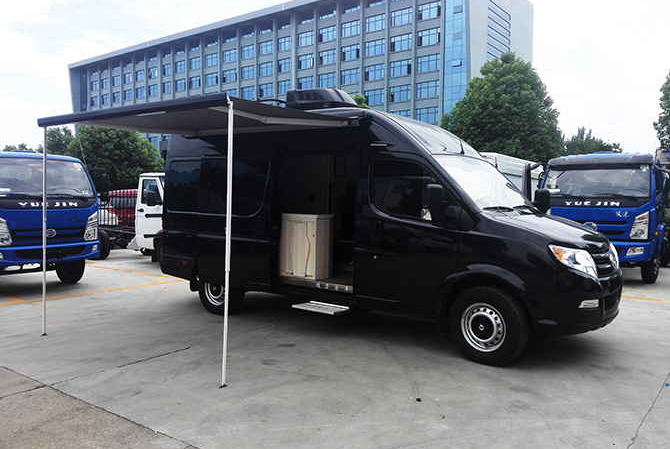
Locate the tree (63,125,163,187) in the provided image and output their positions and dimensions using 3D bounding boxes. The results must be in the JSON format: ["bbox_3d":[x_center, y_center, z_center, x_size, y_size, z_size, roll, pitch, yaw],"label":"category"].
[{"bbox_3d":[-14.663,-3.723,36.173,6.840,6.510,6.840,0,3,0],"label":"tree"}]

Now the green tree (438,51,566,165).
[{"bbox_3d":[7.960,-4.052,26.226,5.851,8.502,5.851,0,3,0],"label":"green tree"}]

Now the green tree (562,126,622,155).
[{"bbox_3d":[20.086,-4.165,43.188,6.346,7.069,6.346,0,3,0],"label":"green tree"}]

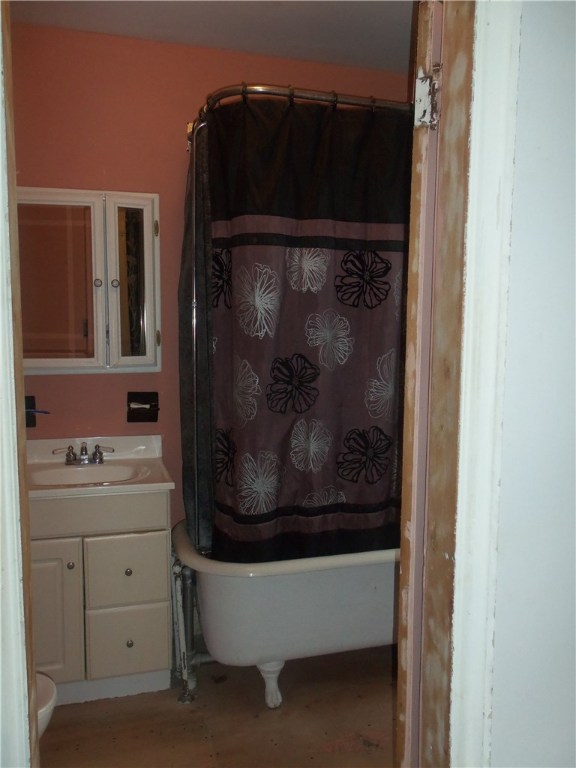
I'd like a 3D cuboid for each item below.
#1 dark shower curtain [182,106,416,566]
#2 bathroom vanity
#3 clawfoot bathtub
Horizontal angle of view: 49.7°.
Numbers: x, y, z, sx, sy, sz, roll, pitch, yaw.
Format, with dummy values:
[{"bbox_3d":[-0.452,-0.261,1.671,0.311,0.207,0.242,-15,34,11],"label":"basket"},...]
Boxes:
[{"bbox_3d":[0.221,-0.062,2.444,1.222,1.768,0.636,-1,5,-16],"label":"dark shower curtain"},{"bbox_3d":[-0.782,0.679,2.397,0.636,0.875,0.491,-1,5,-16],"label":"bathroom vanity"},{"bbox_3d":[0.297,0.835,2.548,1.515,0.550,0.757,-1,5,-16],"label":"clawfoot bathtub"}]

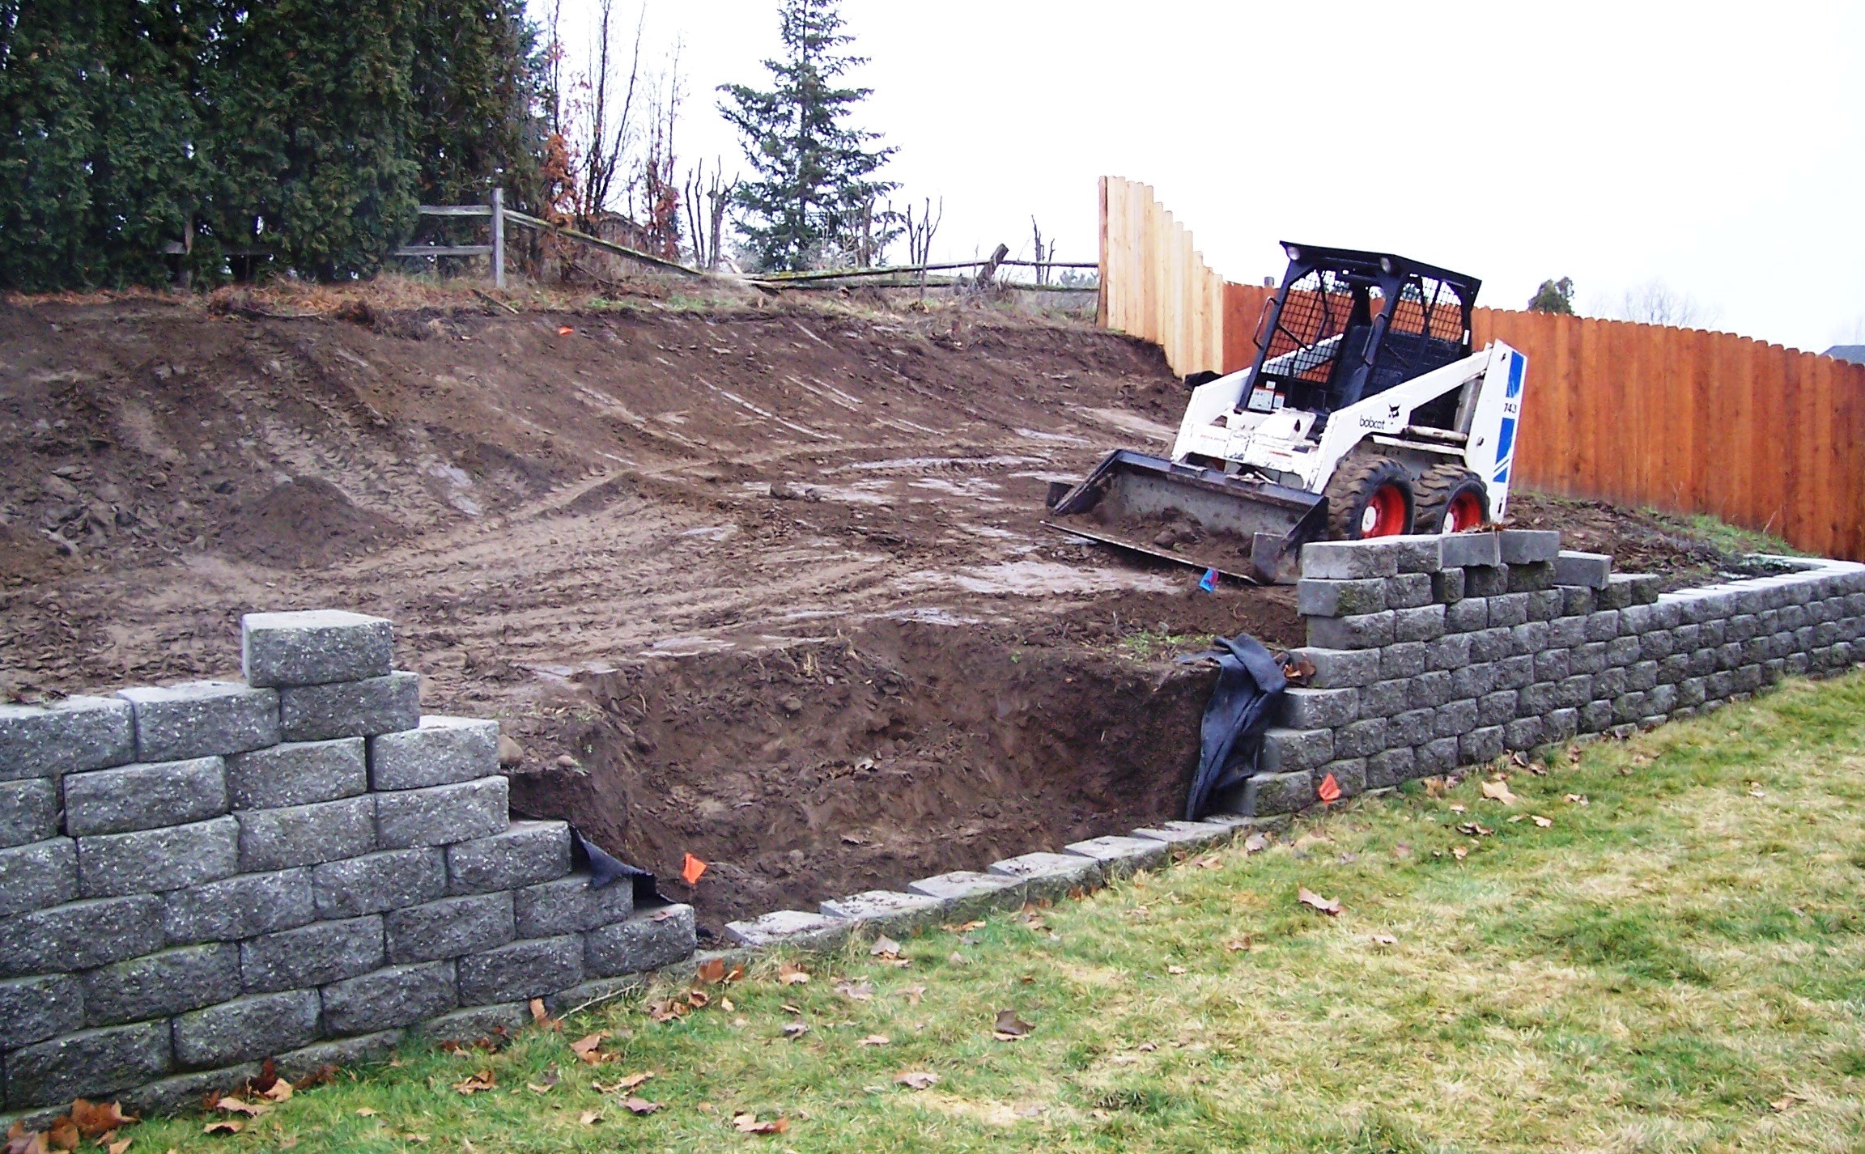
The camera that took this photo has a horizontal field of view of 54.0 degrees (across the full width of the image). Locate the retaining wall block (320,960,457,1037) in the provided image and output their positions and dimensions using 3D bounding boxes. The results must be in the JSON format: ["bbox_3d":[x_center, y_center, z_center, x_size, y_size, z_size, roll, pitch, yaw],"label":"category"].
[{"bbox_3d":[-1.917,1.404,6.275,0.465,0.195,0.300,-4,8,-39],"label":"retaining wall block"}]

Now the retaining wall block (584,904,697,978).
[{"bbox_3d":[-1.169,1.347,6.877,0.465,0.195,0.300,-4,8,-39],"label":"retaining wall block"}]

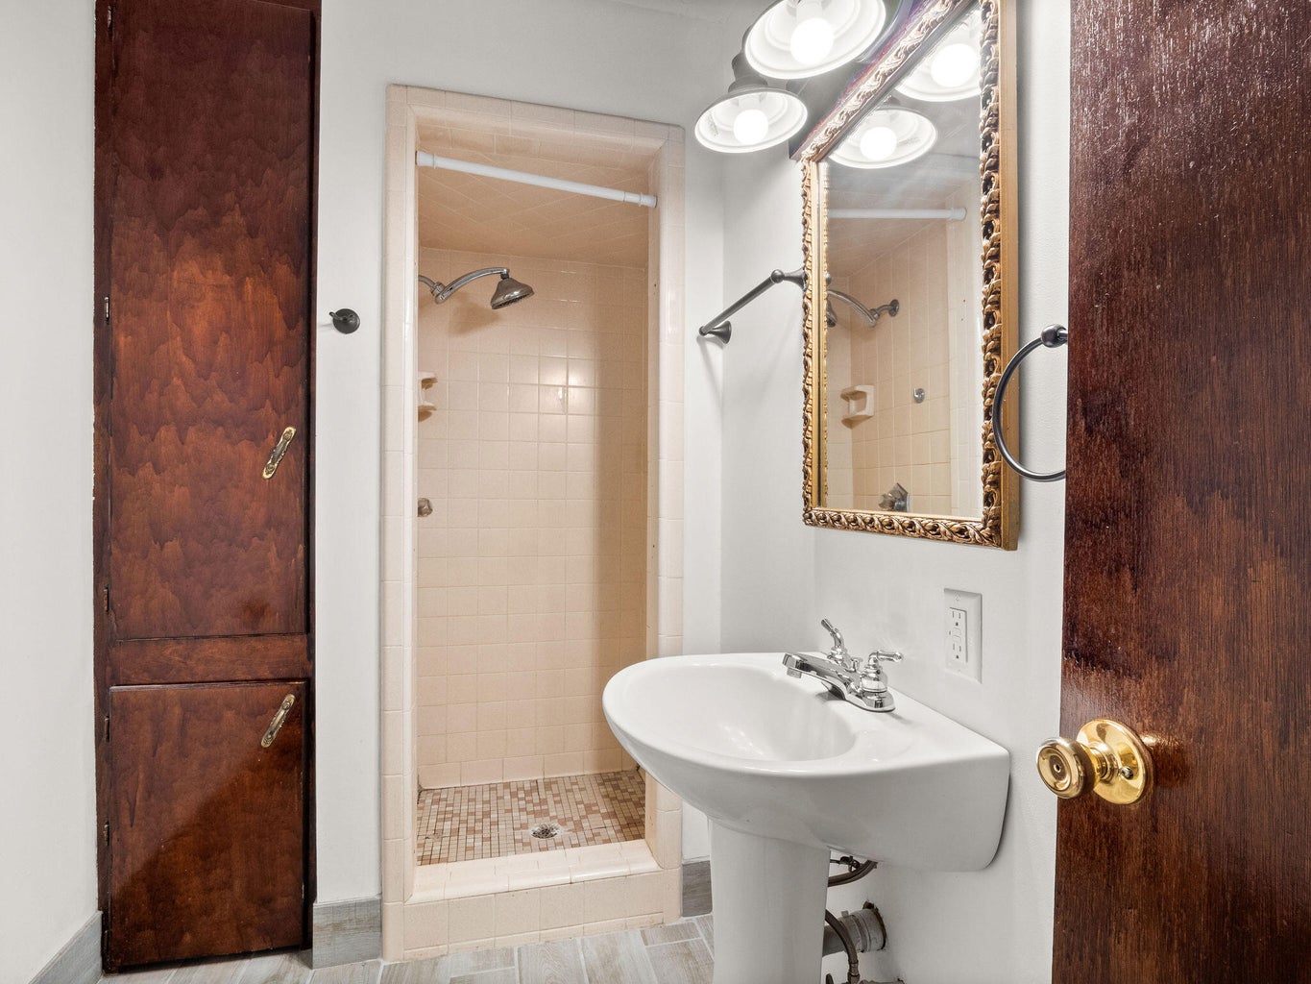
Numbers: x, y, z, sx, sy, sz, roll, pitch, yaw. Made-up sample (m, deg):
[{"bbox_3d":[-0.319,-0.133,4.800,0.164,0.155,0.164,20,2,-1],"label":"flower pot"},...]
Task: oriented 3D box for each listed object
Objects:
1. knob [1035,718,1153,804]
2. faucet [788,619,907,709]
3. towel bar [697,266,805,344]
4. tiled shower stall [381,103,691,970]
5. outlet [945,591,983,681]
[{"bbox_3d":[0.362,0.231,0.513,0.065,0.066,0.066,0,0,-15],"label":"knob"},{"bbox_3d":[0.274,0.262,0.949,0.168,0.108,0.165,0,0,-14],"label":"faucet"},{"bbox_3d":[0.214,-0.427,1.408,0.080,0.060,0.490,0,0,-14],"label":"towel bar"},{"bbox_3d":[-0.371,0.077,1.926,0.800,2.065,0.860,0,0,-13],"label":"tiled shower stall"},{"bbox_3d":[0.404,0.188,0.803,0.008,0.114,0.070,0,0,-14],"label":"outlet"}]

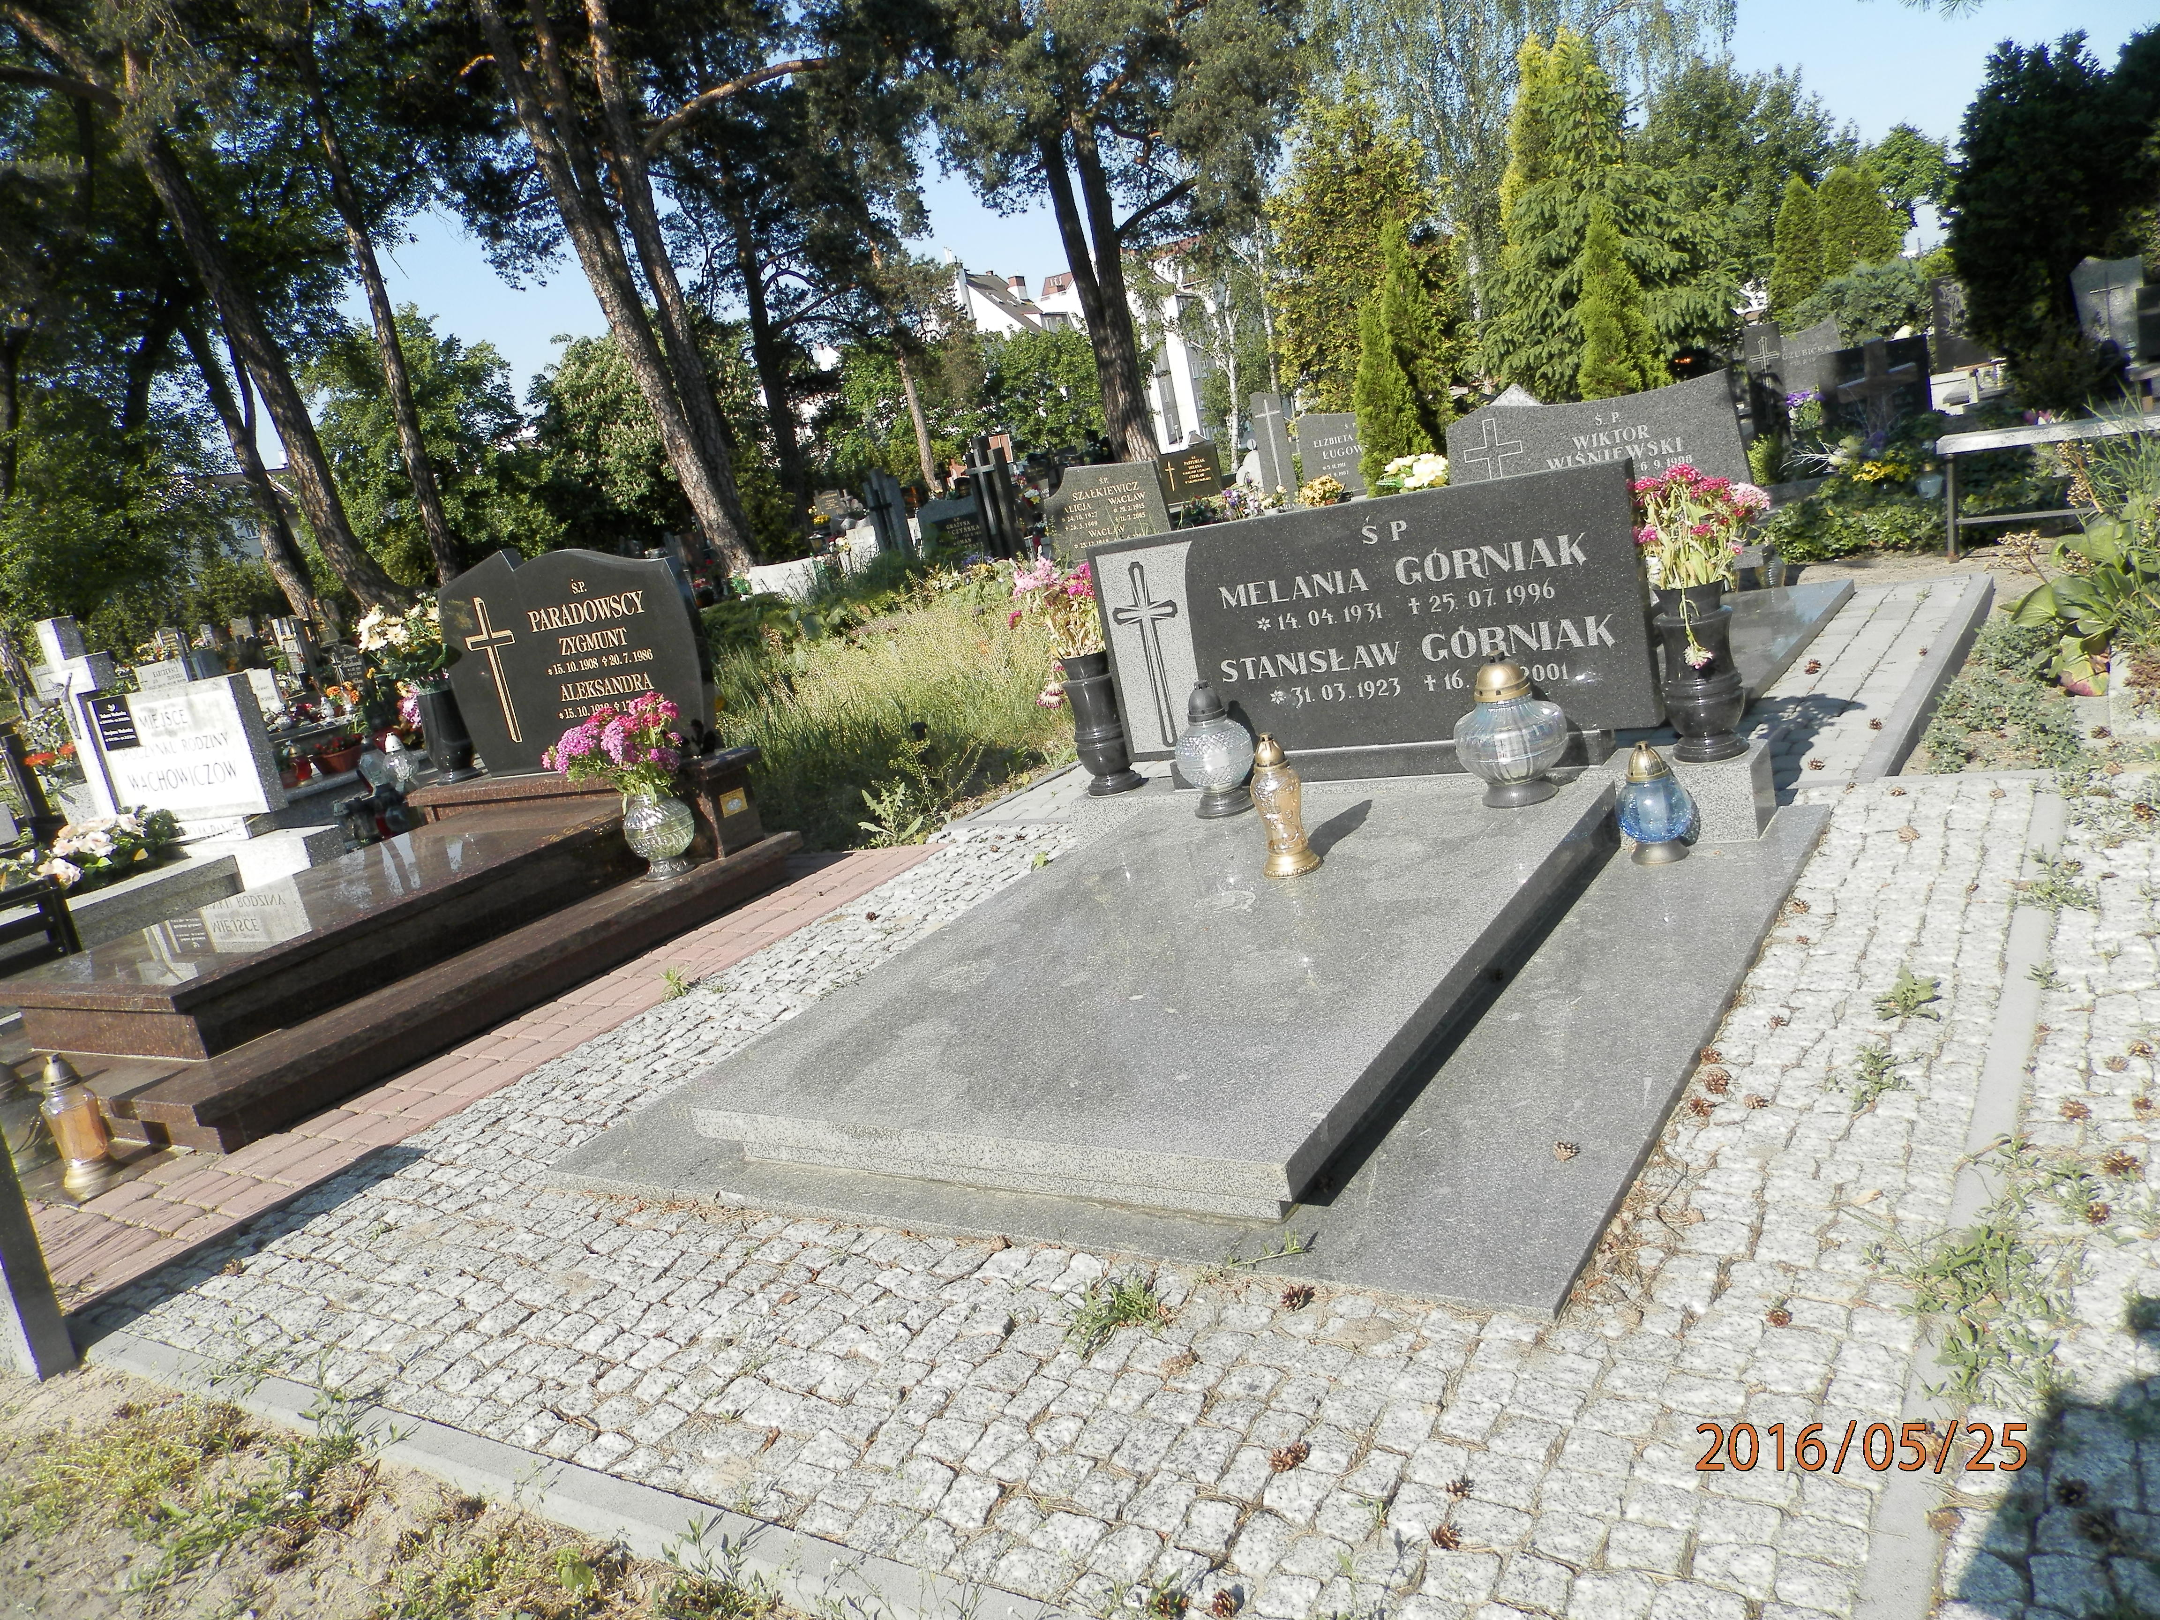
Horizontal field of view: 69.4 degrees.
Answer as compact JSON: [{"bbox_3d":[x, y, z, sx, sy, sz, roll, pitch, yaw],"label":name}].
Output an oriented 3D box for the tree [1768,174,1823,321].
[{"bbox_3d":[11.323,-8.443,24.289,0.900,2.803,0.900,-3,16,34],"label":"tree"}]

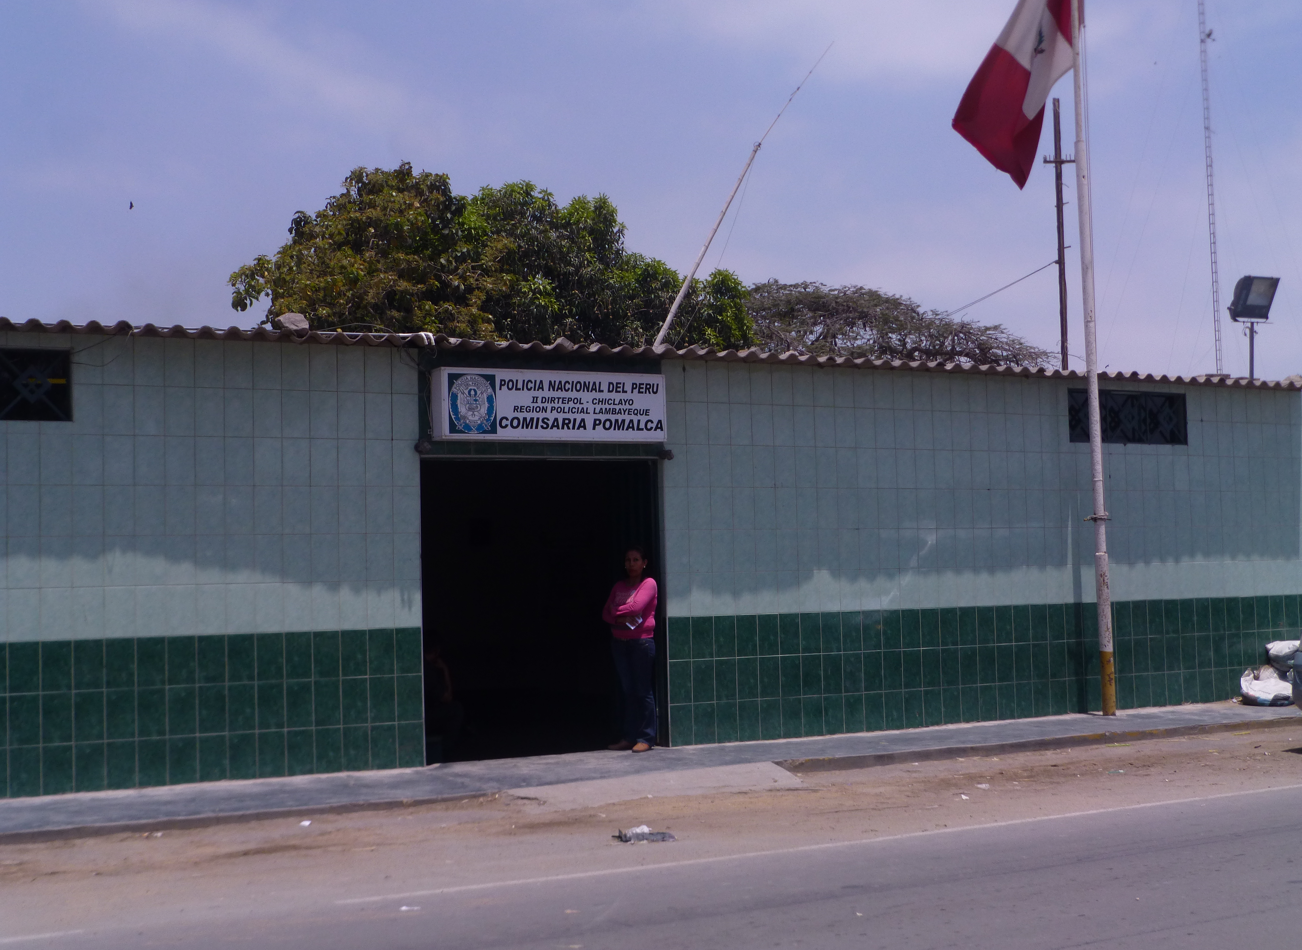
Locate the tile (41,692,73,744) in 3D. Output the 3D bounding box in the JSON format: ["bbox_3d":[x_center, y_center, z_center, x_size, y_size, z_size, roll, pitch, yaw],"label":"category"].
[{"bbox_3d":[-3.629,1.489,10.811,0.189,0.314,0.010,1,-4,-29],"label":"tile"}]

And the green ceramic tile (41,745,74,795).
[{"bbox_3d":[-3.622,1.797,10.792,0.189,0.298,0.010,1,-4,-29],"label":"green ceramic tile"}]

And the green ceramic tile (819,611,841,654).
[{"bbox_3d":[1.390,1.214,13.599,0.192,0.314,0.010,1,-4,-31],"label":"green ceramic tile"}]

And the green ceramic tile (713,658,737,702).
[{"bbox_3d":[0.587,1.594,13.763,0.200,0.330,0.010,0,-4,-29],"label":"green ceramic tile"}]

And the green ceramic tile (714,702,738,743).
[{"bbox_3d":[0.592,1.920,13.732,0.200,0.318,0.010,1,-4,-30],"label":"green ceramic tile"}]

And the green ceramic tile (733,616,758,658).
[{"bbox_3d":[0.732,1.260,13.724,0.198,0.326,0.010,1,-4,-30],"label":"green ceramic tile"}]

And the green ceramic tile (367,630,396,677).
[{"bbox_3d":[-1.902,1.256,12.488,0.198,0.330,0.010,0,-4,-29],"label":"green ceramic tile"}]

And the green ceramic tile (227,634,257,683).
[{"bbox_3d":[-2.725,1.221,11.761,0.198,0.326,0.010,1,-4,-30],"label":"green ceramic tile"}]

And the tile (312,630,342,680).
[{"bbox_3d":[-2.254,1.254,12.292,0.198,0.330,0.010,0,-4,-29],"label":"tile"}]

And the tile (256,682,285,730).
[{"bbox_3d":[-2.549,1.546,11.837,0.198,0.326,0.010,1,-4,-30],"label":"tile"}]

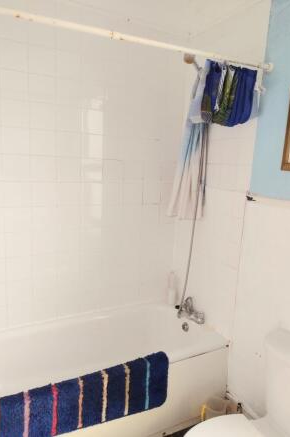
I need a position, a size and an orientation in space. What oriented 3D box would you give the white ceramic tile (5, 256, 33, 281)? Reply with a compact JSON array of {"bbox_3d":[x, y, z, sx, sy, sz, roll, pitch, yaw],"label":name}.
[{"bbox_3d":[-0.769,0.307,2.085,0.150,0.150,0.010,-3,12,-29],"label":"white ceramic tile"}]

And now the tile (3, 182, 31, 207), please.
[{"bbox_3d":[-0.744,-0.142,1.989,0.149,0.149,0.010,-3,11,-29],"label":"tile"}]

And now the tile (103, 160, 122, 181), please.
[{"bbox_3d":[-0.214,-0.319,2.269,0.150,0.150,0.010,-3,11,-29],"label":"tile"}]

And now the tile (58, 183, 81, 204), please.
[{"bbox_3d":[-0.483,-0.156,2.151,0.150,0.150,0.010,-3,12,-29],"label":"tile"}]

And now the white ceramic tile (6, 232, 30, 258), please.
[{"bbox_3d":[-0.762,0.158,2.057,0.150,0.150,0.010,-3,12,-29],"label":"white ceramic tile"}]

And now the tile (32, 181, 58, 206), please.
[{"bbox_3d":[-0.616,-0.149,2.076,0.150,0.150,0.010,-3,12,-29],"label":"tile"}]

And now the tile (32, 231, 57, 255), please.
[{"bbox_3d":[-0.630,0.150,2.131,0.150,0.150,0.010,-3,12,-29],"label":"tile"}]

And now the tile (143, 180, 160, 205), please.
[{"bbox_3d":[0.046,-0.185,2.443,0.150,0.150,0.010,-3,11,-29],"label":"tile"}]

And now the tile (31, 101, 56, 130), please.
[{"bbox_3d":[-0.594,-0.596,1.985,0.149,0.149,0.010,-3,11,-29],"label":"tile"}]

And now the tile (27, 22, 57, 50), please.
[{"bbox_3d":[-0.579,-1.039,1.923,0.150,0.150,0.010,-3,11,-29],"label":"tile"}]

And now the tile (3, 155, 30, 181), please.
[{"bbox_3d":[-0.738,-0.291,1.963,0.149,0.149,0.010,-3,11,-29],"label":"tile"}]

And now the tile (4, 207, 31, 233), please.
[{"bbox_3d":[-0.750,0.006,2.014,0.149,0.149,0.010,-3,11,-29],"label":"tile"}]

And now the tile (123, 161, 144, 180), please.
[{"bbox_3d":[-0.080,-0.328,2.344,0.150,0.150,0.010,-3,11,-29],"label":"tile"}]

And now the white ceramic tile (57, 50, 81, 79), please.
[{"bbox_3d":[-0.448,-0.903,2.014,0.150,0.150,0.010,-3,12,-29],"label":"white ceramic tile"}]

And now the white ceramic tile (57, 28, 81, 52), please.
[{"bbox_3d":[-0.441,-1.052,1.986,0.150,0.150,0.010,-3,12,-29],"label":"white ceramic tile"}]

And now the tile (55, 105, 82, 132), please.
[{"bbox_3d":[-0.465,-0.606,2.071,0.150,0.150,0.010,-3,11,-29],"label":"tile"}]

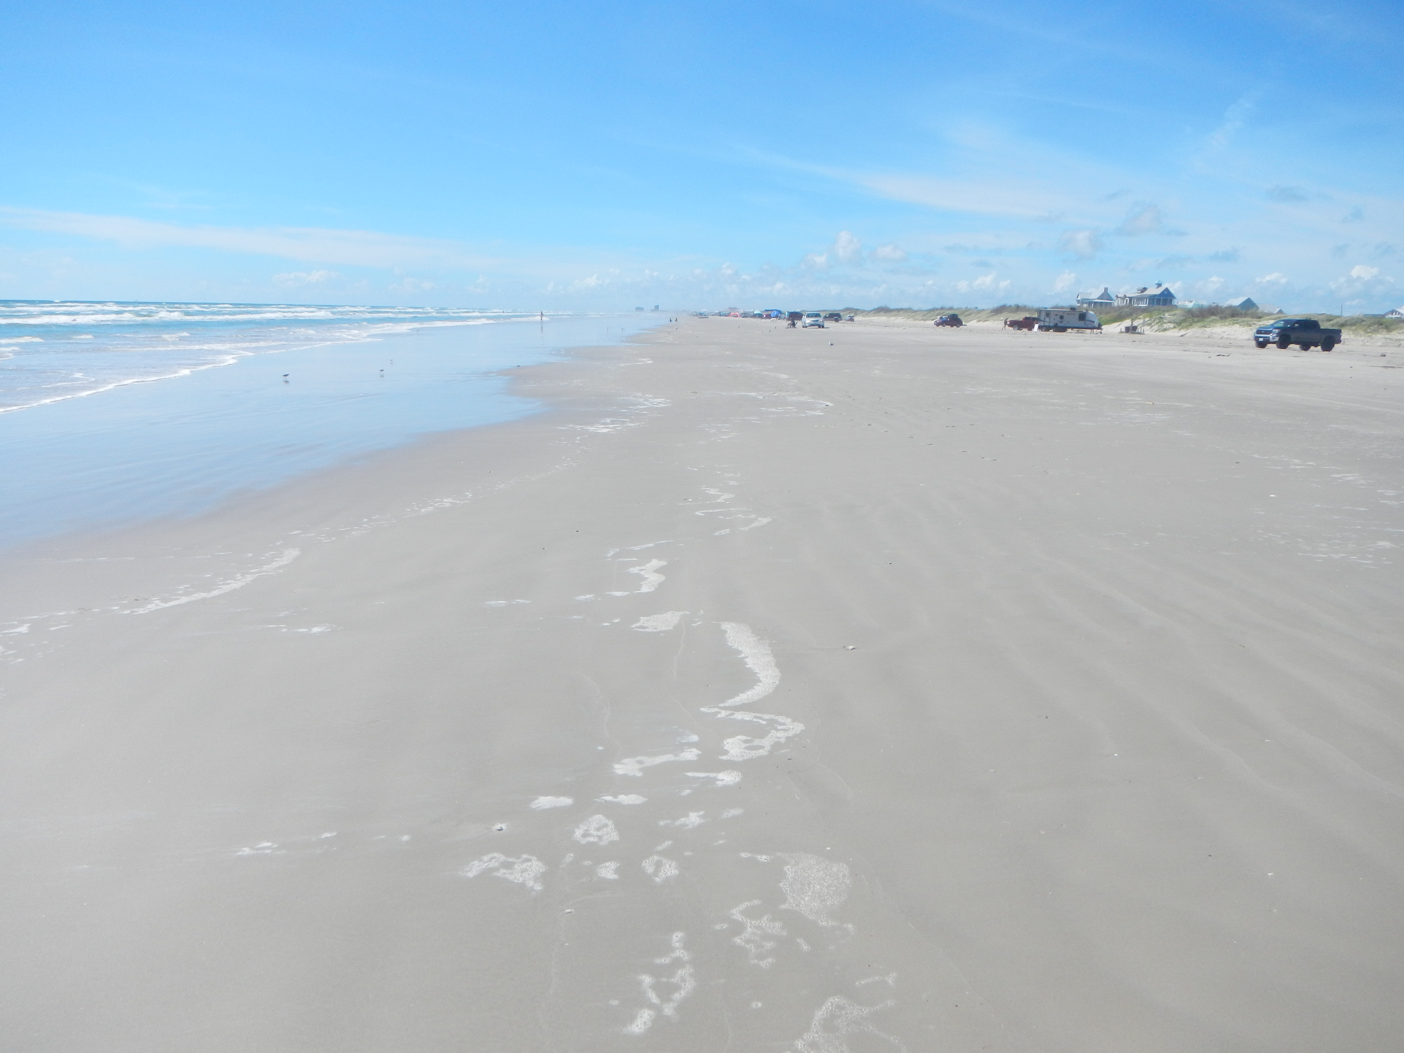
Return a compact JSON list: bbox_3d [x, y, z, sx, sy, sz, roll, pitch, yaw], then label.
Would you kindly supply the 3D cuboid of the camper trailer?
[{"bbox_3d":[51.606,-28.908,159.378,8.230,3.200,2.460,4,11,13],"label":"camper trailer"}]

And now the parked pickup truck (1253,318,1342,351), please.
[{"bbox_3d":[40.089,-12.903,76.474,5.810,2.000,2.040,-2,11,-18],"label":"parked pickup truck"}]

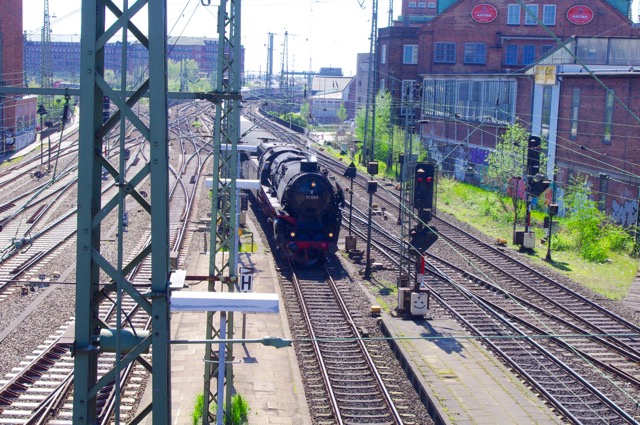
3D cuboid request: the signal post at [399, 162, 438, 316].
[{"bbox_3d":[3.600,0.976,36.347,1.220,5.500,0.800,2,8,-2],"label":"signal post"}]

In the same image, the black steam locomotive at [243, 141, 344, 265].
[{"bbox_3d":[-1.804,-1.269,55.503,3.100,4.550,23.020,1,8,-8],"label":"black steam locomotive"}]

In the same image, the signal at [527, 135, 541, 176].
[{"bbox_3d":[10.889,-2.907,51.613,0.580,2.100,0.400,2,8,-1],"label":"signal"}]

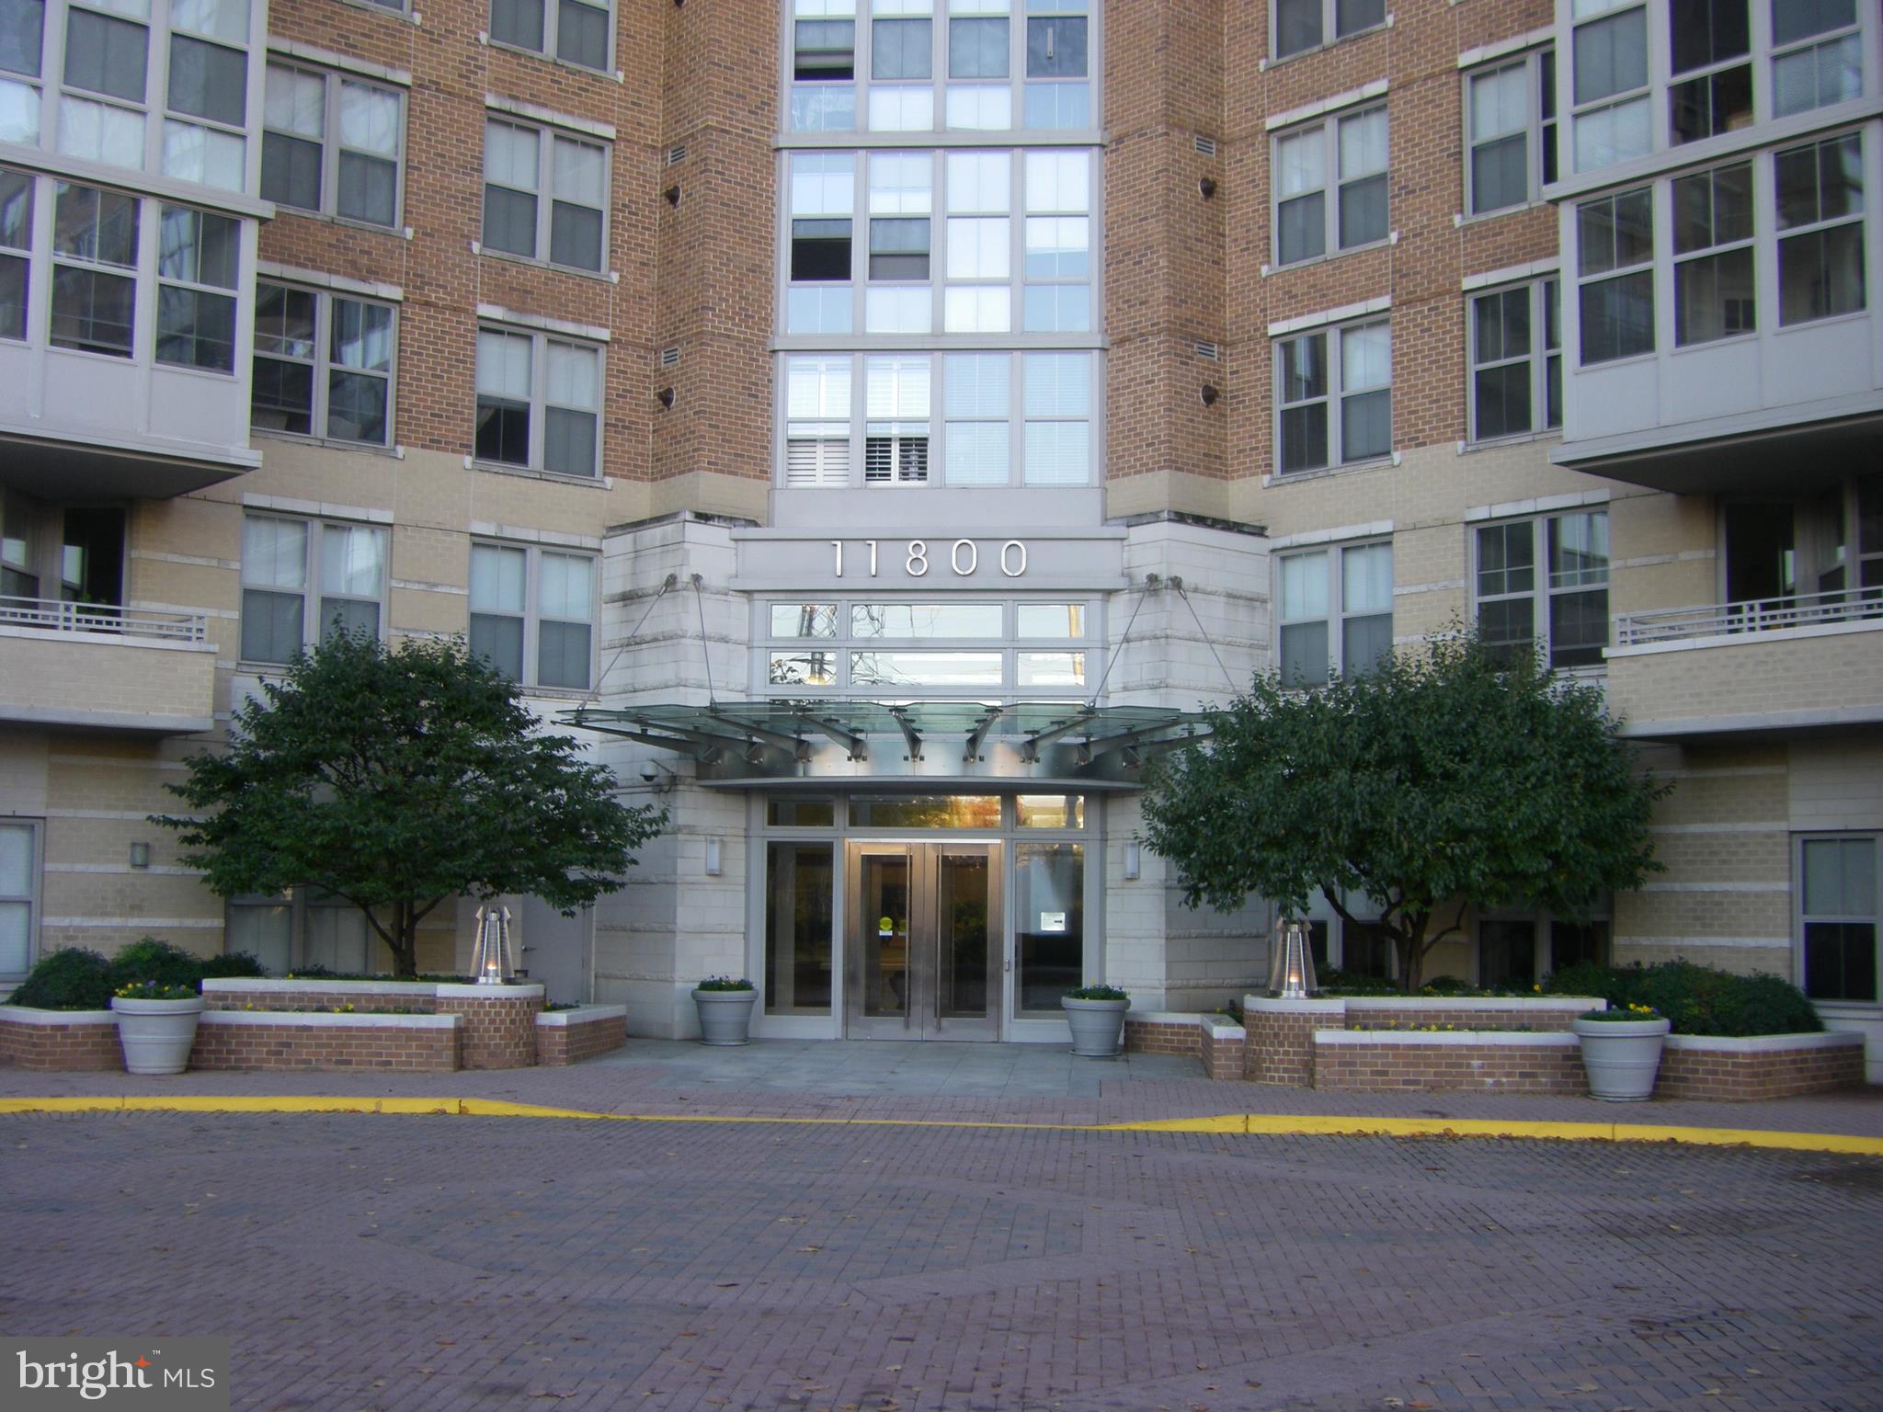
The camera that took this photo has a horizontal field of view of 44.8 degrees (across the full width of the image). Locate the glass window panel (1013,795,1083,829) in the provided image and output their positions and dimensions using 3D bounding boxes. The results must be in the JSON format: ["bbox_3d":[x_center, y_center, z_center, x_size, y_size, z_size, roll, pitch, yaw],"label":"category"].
[{"bbox_3d":[1.319,1.286,27.645,0.823,0.401,0.060,0,-5,4],"label":"glass window panel"}]

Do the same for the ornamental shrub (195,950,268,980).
[{"bbox_3d":[-7.795,2.964,24.844,0.850,0.600,0.750,0,-5,4],"label":"ornamental shrub"}]

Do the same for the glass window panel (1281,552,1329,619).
[{"bbox_3d":[4.518,-1.489,28.400,0.060,0.809,0.762,5,-7,-41],"label":"glass window panel"}]

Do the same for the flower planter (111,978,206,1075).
[{"bbox_3d":[-7.510,3.065,21.978,0.885,0.903,0.885,0,-5,4],"label":"flower planter"}]

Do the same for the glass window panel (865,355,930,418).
[{"bbox_3d":[-0.575,-4.158,29.753,0.827,0.838,0.060,0,-5,4],"label":"glass window panel"}]

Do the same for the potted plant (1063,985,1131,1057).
[{"bbox_3d":[1.727,3.491,25.424,0.760,0.755,0.760,0,-5,4],"label":"potted plant"}]

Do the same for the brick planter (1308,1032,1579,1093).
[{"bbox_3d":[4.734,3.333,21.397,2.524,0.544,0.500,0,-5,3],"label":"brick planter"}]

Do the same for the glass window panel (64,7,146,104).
[{"bbox_3d":[-8.473,-6.603,23.215,0.833,0.817,0.060,5,-7,-41],"label":"glass window panel"}]

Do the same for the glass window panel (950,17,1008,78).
[{"bbox_3d":[0.495,-8.770,30.468,0.776,0.851,0.060,0,-5,4],"label":"glass window panel"}]

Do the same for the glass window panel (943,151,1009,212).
[{"bbox_3d":[0.472,-6.874,29.942,0.849,0.831,0.060,0,-5,4],"label":"glass window panel"}]

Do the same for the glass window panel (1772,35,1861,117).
[{"bbox_3d":[8.172,-5.873,21.311,0.050,0.610,0.890,5,-7,-41],"label":"glass window panel"}]

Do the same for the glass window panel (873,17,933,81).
[{"bbox_3d":[-0.512,-8.786,30.541,0.809,0.864,0.060,0,-5,4],"label":"glass window panel"}]

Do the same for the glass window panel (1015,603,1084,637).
[{"bbox_3d":[1.376,-1.065,28.698,0.849,0.425,0.060,0,-5,4],"label":"glass window panel"}]

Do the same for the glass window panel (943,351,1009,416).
[{"bbox_3d":[0.471,-4.289,30.480,0.857,0.873,0.060,0,-5,4],"label":"glass window panel"}]

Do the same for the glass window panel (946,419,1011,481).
[{"bbox_3d":[0.472,-3.296,29.625,0.831,0.823,0.060,0,-5,4],"label":"glass window panel"}]

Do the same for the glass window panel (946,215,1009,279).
[{"bbox_3d":[0.471,-5.999,29.860,0.808,0.846,0.060,0,-5,4],"label":"glass window panel"}]

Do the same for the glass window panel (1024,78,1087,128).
[{"bbox_3d":[1.522,-7.976,30.320,0.878,0.684,0.060,0,-5,4],"label":"glass window panel"}]

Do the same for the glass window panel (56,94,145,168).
[{"bbox_3d":[-8.523,-5.831,23.159,0.895,0.605,0.050,5,-7,-41],"label":"glass window panel"}]

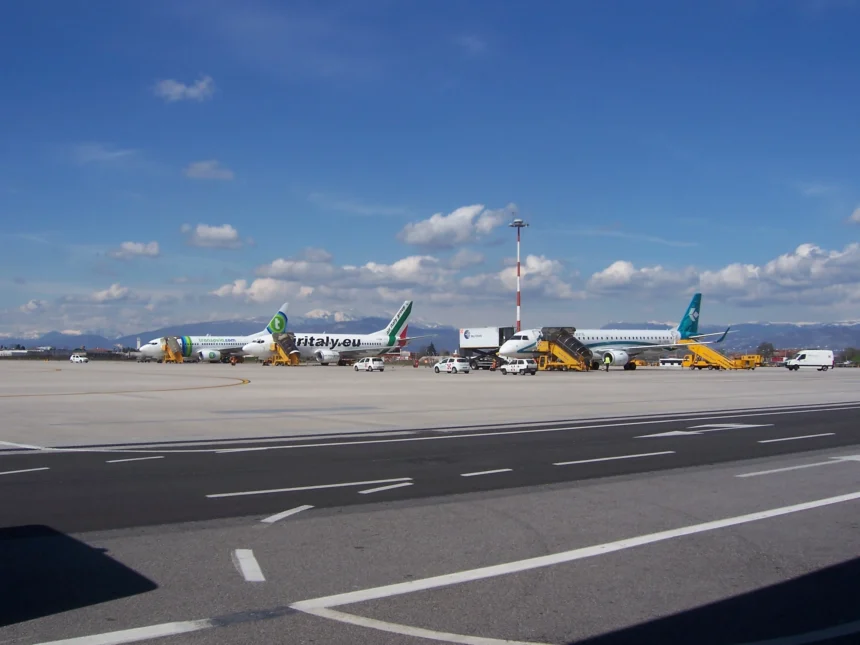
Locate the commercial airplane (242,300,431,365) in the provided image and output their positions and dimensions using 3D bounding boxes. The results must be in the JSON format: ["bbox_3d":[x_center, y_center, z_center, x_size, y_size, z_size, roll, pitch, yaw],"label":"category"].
[{"bbox_3d":[-15.966,1.537,148.936,33.400,11.130,28.880,2,-3,-39],"label":"commercial airplane"}]

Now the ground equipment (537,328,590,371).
[{"bbox_3d":[15.325,3.016,101.181,2.300,5.000,7.000,2,-3,-38],"label":"ground equipment"}]

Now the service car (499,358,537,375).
[{"bbox_3d":[7.965,4.031,81.600,1.560,1.440,3.650,2,-3,-39],"label":"service car"}]

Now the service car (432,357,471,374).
[{"bbox_3d":[2.060,4.124,85.700,1.690,1.490,4.030,2,-3,-38],"label":"service car"}]

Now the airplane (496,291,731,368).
[{"bbox_3d":[23.207,0.751,113.764,38.650,10.550,28.720,2,-3,-38],"label":"airplane"}]

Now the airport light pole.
[{"bbox_3d":[15.687,-5.334,158.000,3.300,25.900,3.300,0,-2,0],"label":"airport light pole"}]

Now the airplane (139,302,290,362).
[{"bbox_3d":[-41.722,1.799,179.203,33.630,12.550,35.000,2,-3,-39],"label":"airplane"}]

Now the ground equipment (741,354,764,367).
[{"bbox_3d":[56.302,6.698,156.000,2.000,2.150,3.700,2,-3,-39],"label":"ground equipment"}]

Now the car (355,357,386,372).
[{"bbox_3d":[-6.310,4.374,93.600,1.660,1.480,3.860,2,-3,-38],"label":"car"}]

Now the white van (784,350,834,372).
[{"bbox_3d":[46.886,4.710,110.500,5.900,2.660,2.000,0,-2,1],"label":"white van"}]

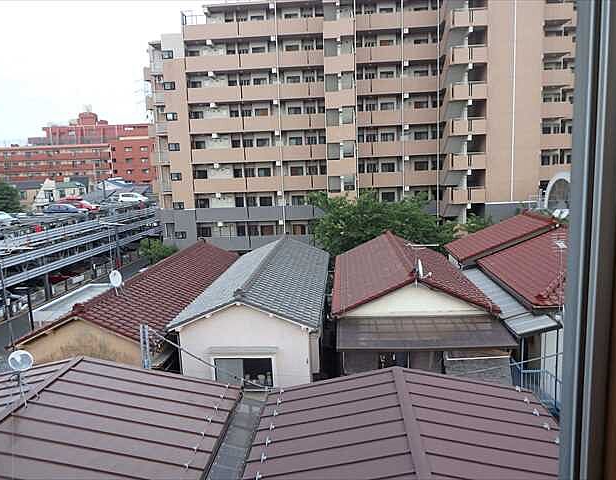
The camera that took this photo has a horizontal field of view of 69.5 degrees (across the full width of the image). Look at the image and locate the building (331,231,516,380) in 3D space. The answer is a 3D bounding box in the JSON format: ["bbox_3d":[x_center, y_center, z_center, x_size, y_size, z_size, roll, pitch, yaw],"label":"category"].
[{"bbox_3d":[3.683,2.413,17.712,5.250,4.250,10.700,-1,8,5],"label":"building"}]

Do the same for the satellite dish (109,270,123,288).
[{"bbox_3d":[-5.572,1.145,12.856,0.250,0.500,0.460,2,9,28],"label":"satellite dish"}]

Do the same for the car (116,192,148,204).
[{"bbox_3d":[-25.593,-6.080,65.000,4.300,1.520,1.700,-1,7,8],"label":"car"}]

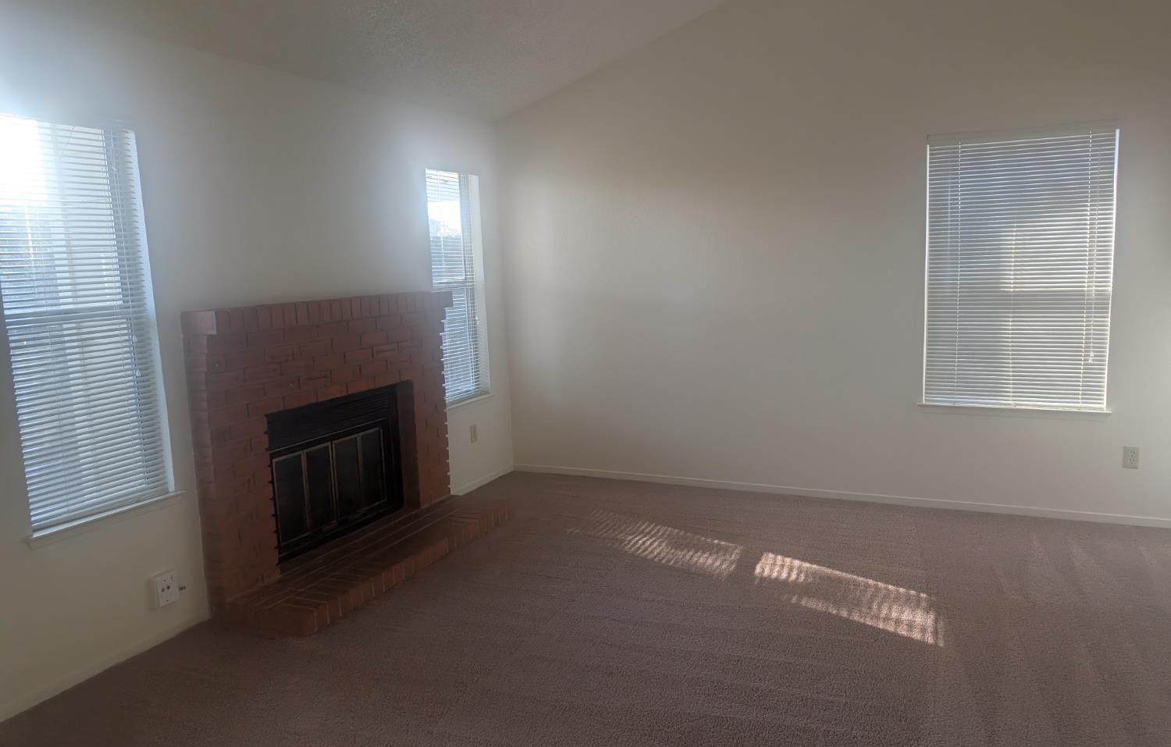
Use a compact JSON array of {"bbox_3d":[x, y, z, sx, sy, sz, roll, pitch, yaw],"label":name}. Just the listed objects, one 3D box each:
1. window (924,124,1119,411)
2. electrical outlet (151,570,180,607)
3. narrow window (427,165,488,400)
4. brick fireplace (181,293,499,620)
[{"bbox_3d":[2.318,-0.549,4.393,0.885,1.477,0.095,2,8,25],"label":"window"},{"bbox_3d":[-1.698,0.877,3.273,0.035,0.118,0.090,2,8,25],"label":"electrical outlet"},{"bbox_3d":[-0.828,-0.544,5.204,0.095,1.456,0.583,2,8,25],"label":"narrow window"},{"bbox_3d":[-1.046,0.297,4.059,0.530,1.327,1.672,2,8,25],"label":"brick fireplace"}]

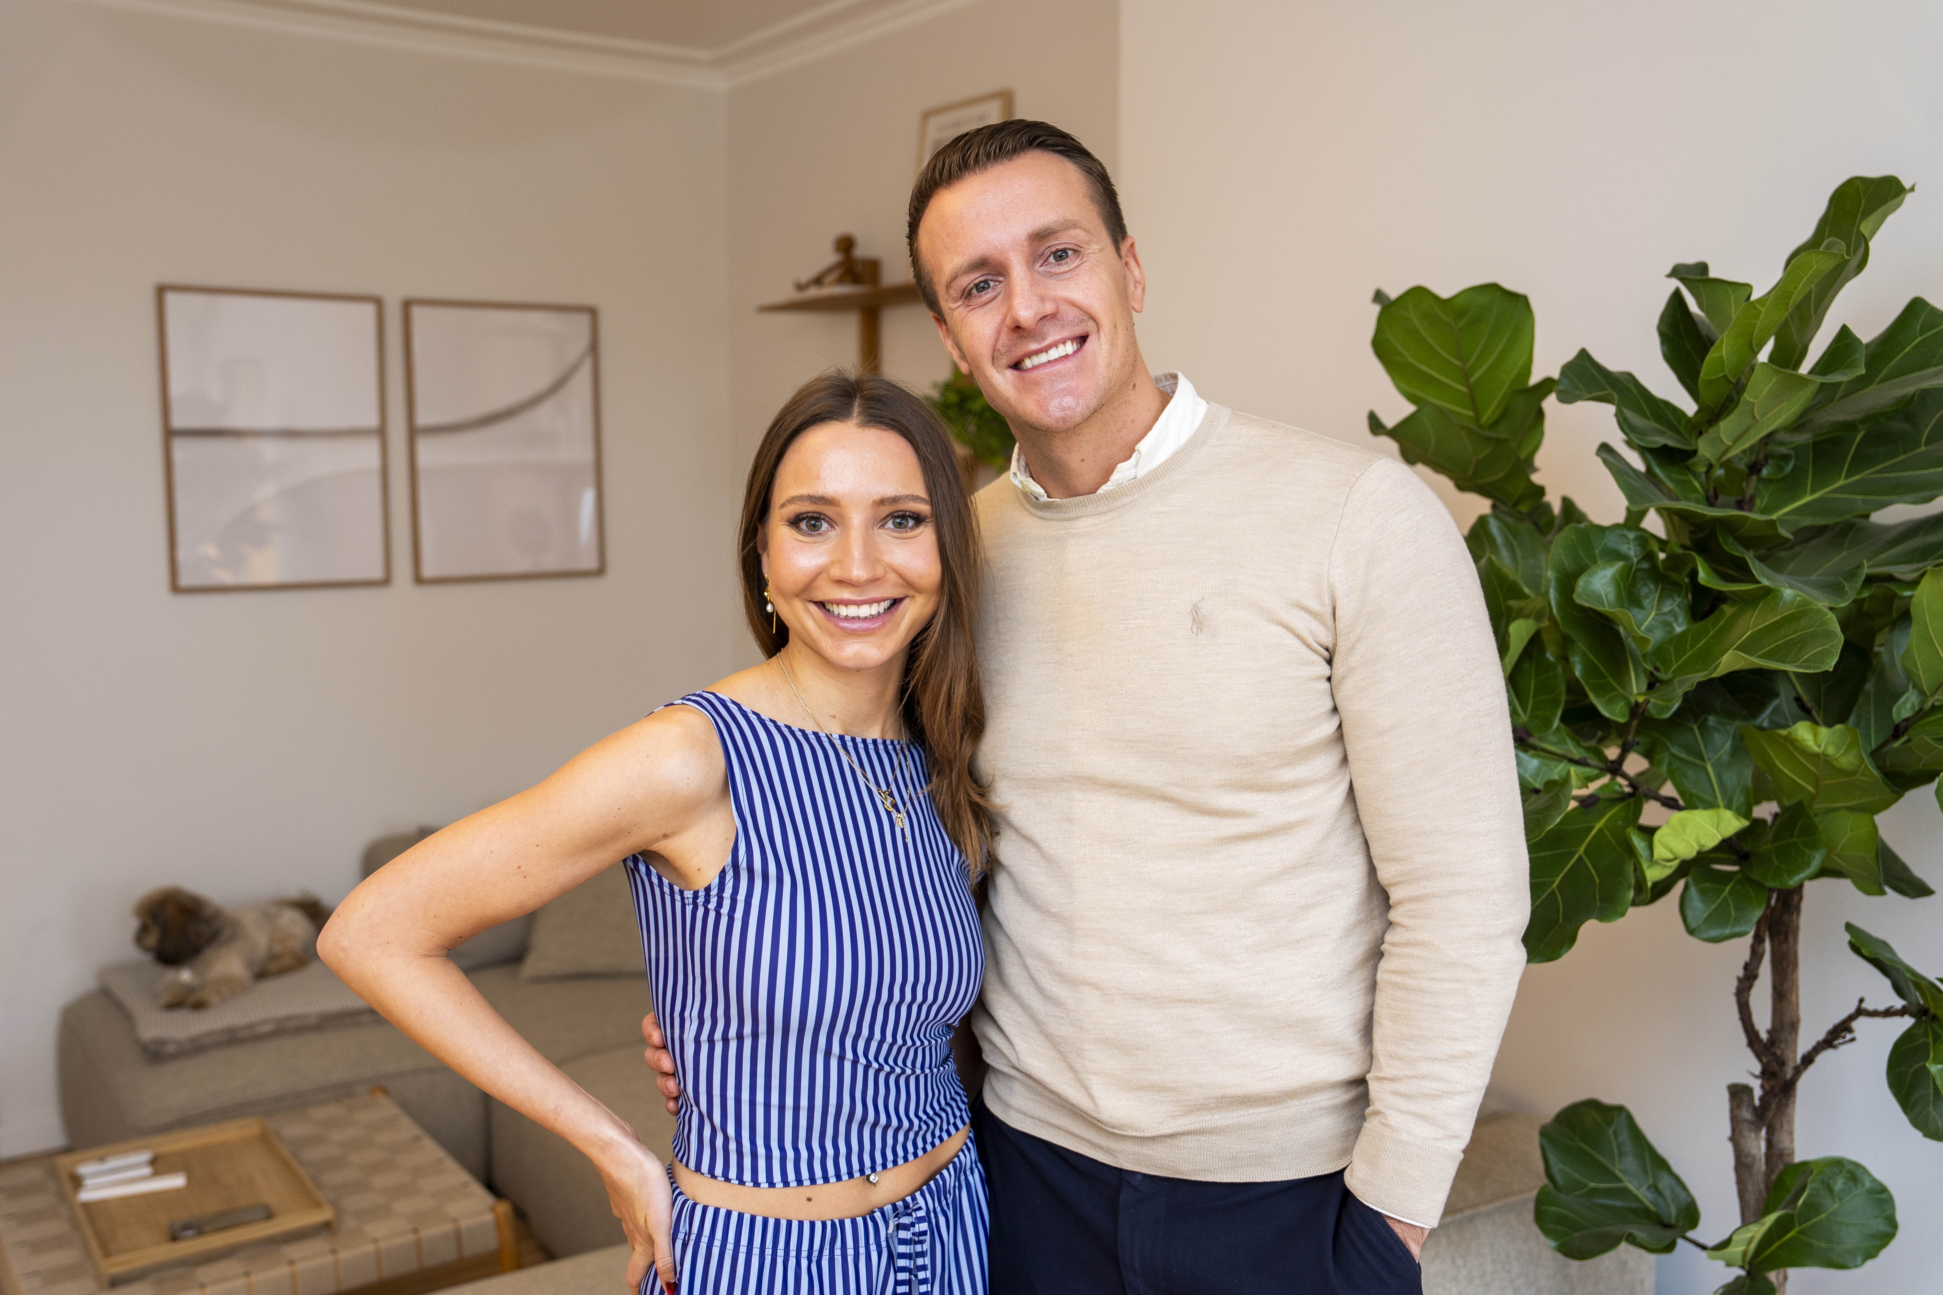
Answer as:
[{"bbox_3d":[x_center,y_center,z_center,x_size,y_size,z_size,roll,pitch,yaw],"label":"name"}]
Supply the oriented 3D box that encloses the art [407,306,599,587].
[{"bbox_3d":[-1.208,-0.533,4.636,0.513,0.710,0.025,-5,8,-36],"label":"art"}]

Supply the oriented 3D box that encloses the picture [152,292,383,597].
[{"bbox_3d":[-1.670,-0.497,4.295,0.513,0.710,0.025,-5,8,-36],"label":"picture"}]

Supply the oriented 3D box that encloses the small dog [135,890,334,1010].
[{"bbox_3d":[-1.665,0.644,4.038,0.240,0.225,0.440,5,8,37],"label":"small dog"}]

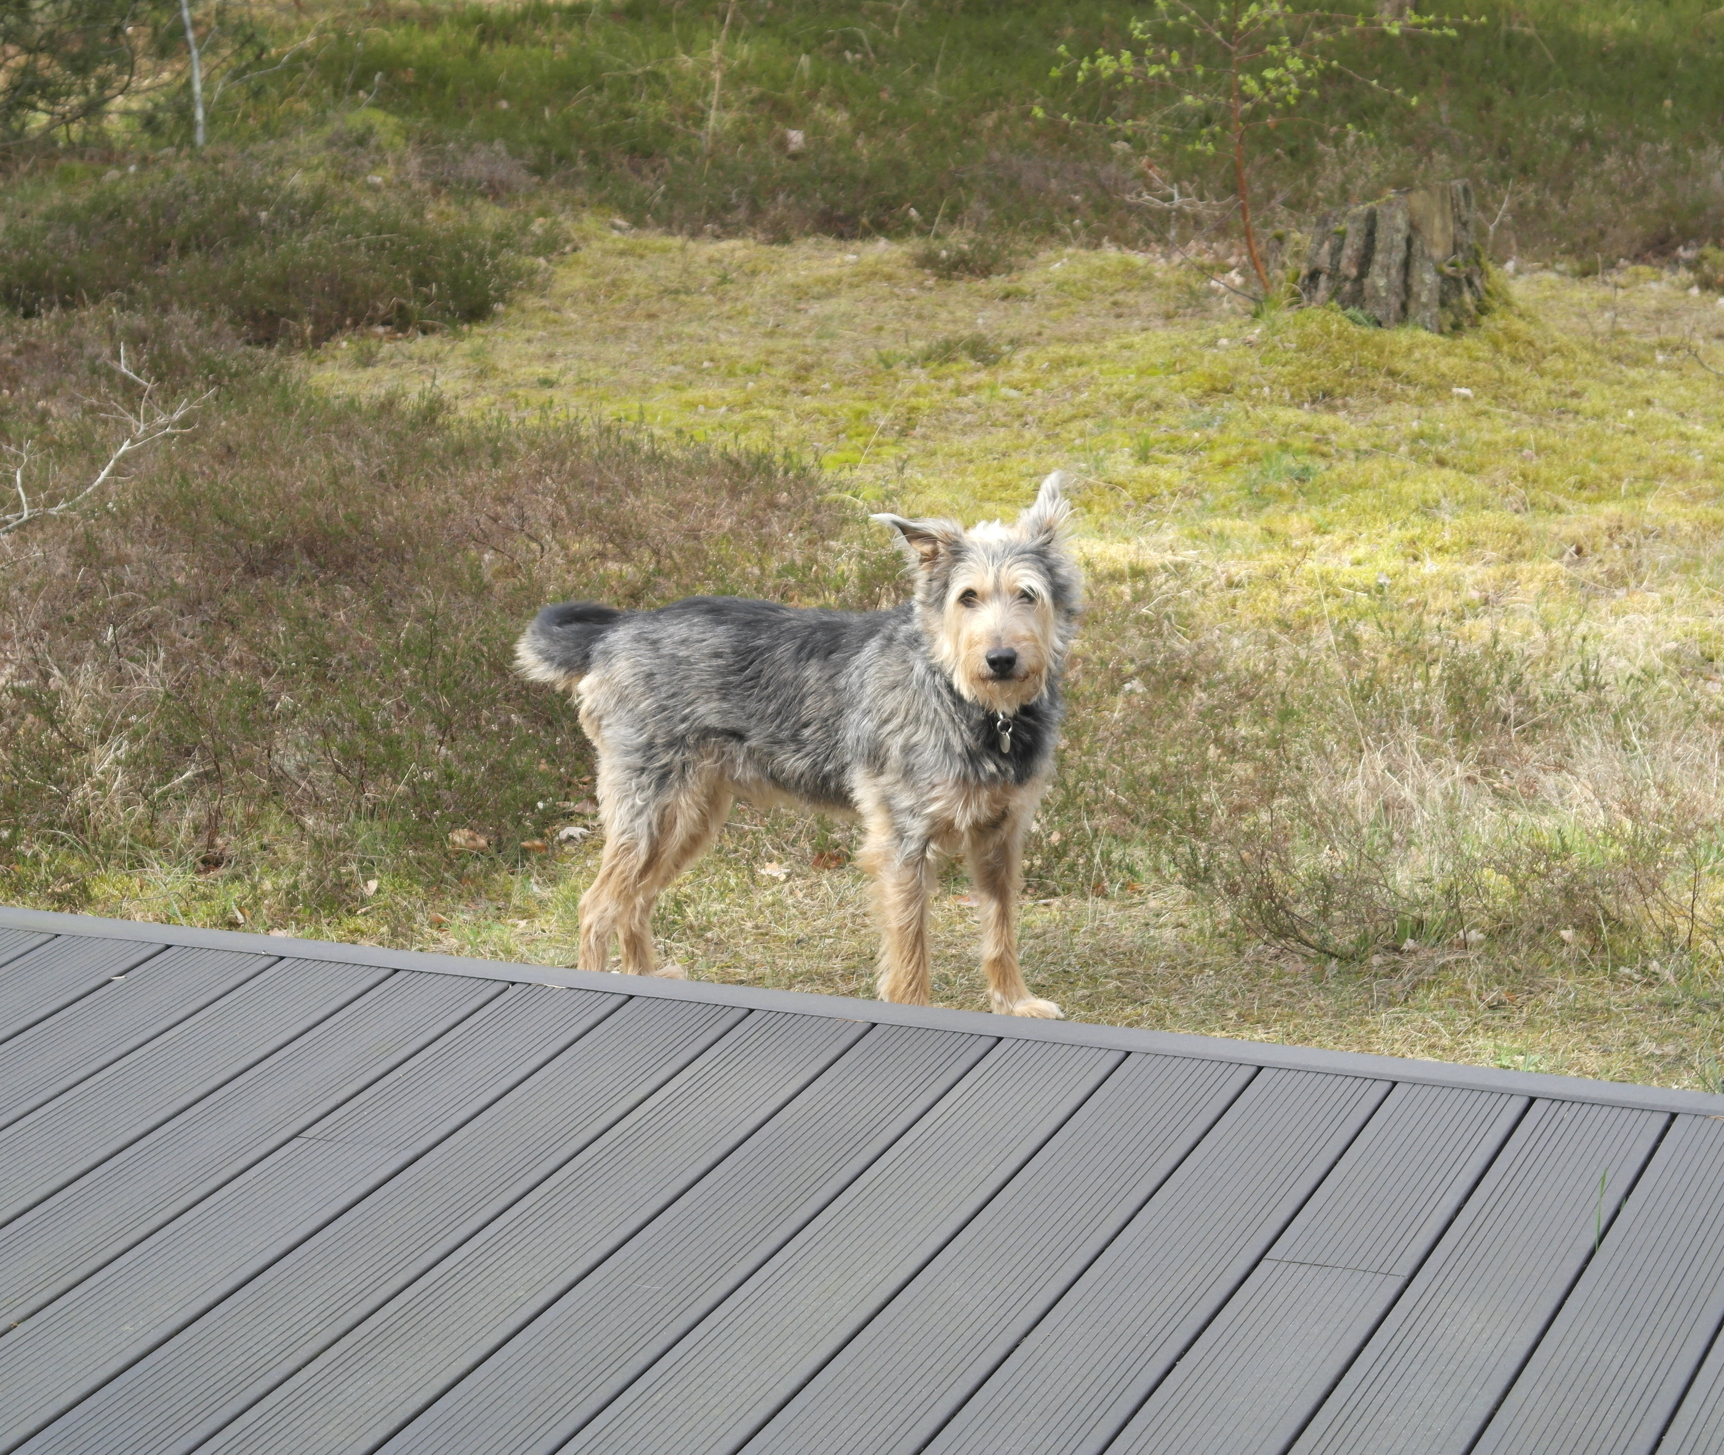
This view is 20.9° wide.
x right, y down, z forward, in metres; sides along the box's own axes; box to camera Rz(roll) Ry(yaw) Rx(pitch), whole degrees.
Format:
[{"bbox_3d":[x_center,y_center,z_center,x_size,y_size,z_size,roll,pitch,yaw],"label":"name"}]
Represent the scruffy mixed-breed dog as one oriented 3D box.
[{"bbox_3d":[-0.113,0.004,5.793,0.730,0.665,0.270,8,16,29],"label":"scruffy mixed-breed dog"}]

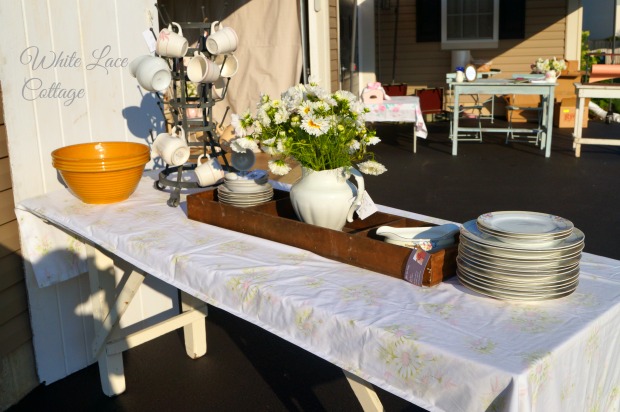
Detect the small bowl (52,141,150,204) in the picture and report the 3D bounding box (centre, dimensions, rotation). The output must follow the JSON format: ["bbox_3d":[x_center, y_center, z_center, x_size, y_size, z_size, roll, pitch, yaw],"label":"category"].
[{"bbox_3d":[-0.750,-0.111,2.464,0.344,0.176,0.344,-2,13,0],"label":"small bowl"}]

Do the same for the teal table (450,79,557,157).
[{"bbox_3d":[2.175,-1.009,7.648,1.160,0.807,0.680,1,13,11],"label":"teal table"}]

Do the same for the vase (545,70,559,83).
[{"bbox_3d":[2.669,-1.428,7.400,0.165,0.135,0.125,-4,13,-10],"label":"vase"}]

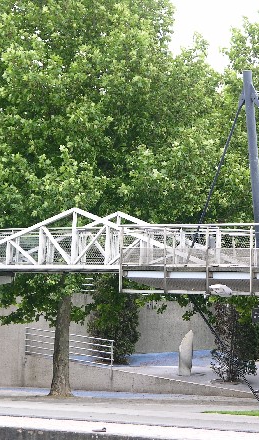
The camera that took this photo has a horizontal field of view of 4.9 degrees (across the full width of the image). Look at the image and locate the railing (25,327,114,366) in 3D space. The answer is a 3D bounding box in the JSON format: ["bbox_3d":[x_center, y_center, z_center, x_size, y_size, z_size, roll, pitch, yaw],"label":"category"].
[{"bbox_3d":[-1.955,4.037,97.000,0.100,1.100,4.300,1,-1,-41],"label":"railing"}]

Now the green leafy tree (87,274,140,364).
[{"bbox_3d":[-0.499,3.141,98.300,1.740,3.050,1.700,0,-1,0],"label":"green leafy tree"}]

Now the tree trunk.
[{"bbox_3d":[-2.094,3.763,92.600,0.680,3.250,0.650,0,-1,0],"label":"tree trunk"}]

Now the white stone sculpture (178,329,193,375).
[{"bbox_3d":[1.743,4.156,95.000,0.430,1.420,0.360,0,-1,17],"label":"white stone sculpture"}]

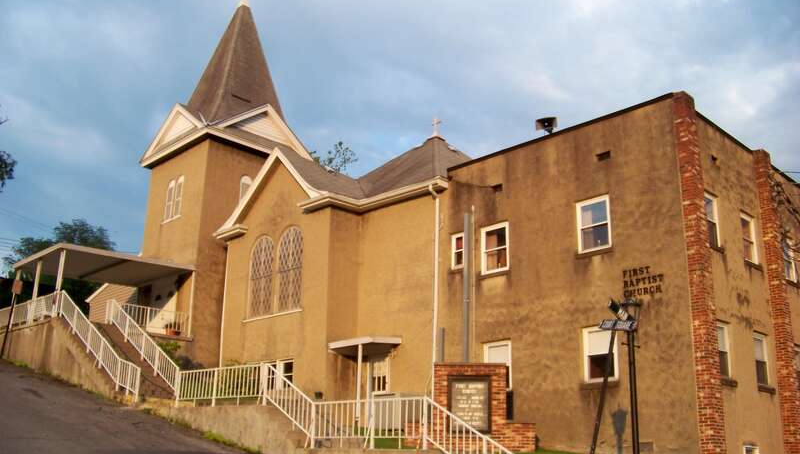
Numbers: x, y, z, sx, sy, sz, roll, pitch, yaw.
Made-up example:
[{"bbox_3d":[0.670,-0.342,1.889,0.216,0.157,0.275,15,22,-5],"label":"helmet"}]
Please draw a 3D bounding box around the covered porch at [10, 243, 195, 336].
[{"bbox_3d":[-10.210,2.520,28.498,4.786,2.398,3.948,17,-22,-42],"label":"covered porch"}]

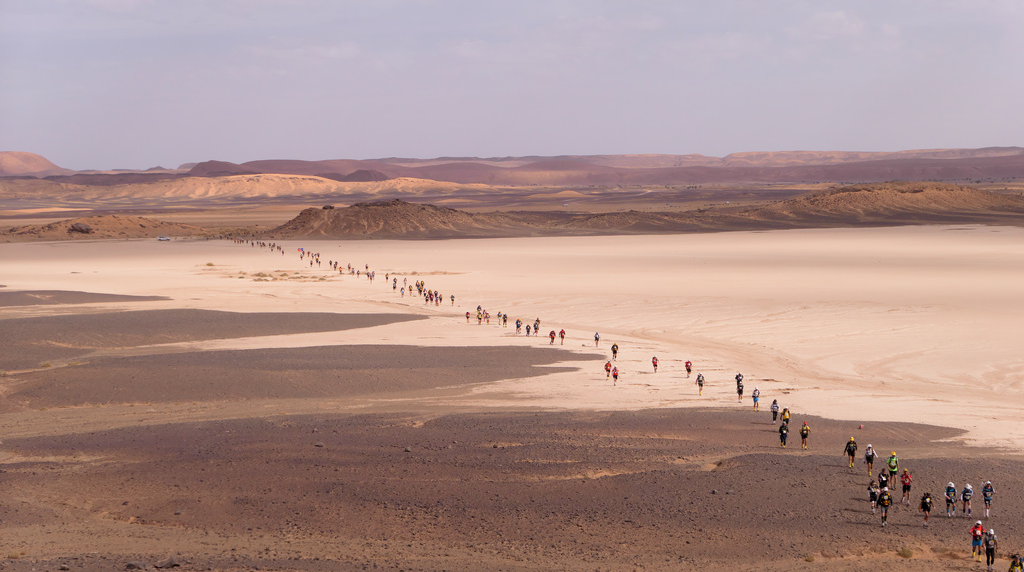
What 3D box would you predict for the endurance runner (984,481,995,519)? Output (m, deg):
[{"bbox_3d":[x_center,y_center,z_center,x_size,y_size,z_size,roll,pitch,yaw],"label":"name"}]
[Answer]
[{"bbox_3d":[22.781,10.242,97.793,0.680,1.780,0.500,0,3,-3],"label":"endurance runner"}]

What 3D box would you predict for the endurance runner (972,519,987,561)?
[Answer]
[{"bbox_3d":[19.875,10.901,87.292,0.680,1.740,0.500,0,3,-3],"label":"endurance runner"}]

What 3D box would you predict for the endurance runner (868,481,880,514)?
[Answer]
[{"bbox_3d":[18.319,10.692,103.481,0.630,1.670,0.500,-1,3,-10],"label":"endurance runner"}]

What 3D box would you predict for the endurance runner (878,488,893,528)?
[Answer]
[{"bbox_3d":[17.319,10.275,95.086,0.720,1.790,0.500,0,3,-3],"label":"endurance runner"}]

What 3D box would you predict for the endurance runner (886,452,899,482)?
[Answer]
[{"bbox_3d":[19.362,9.366,103.779,0.660,1.890,0.500,0,3,-3],"label":"endurance runner"}]

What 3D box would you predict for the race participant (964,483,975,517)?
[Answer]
[{"bbox_3d":[22.401,10.610,100.680,0.620,1.700,0.500,0,3,-3],"label":"race participant"}]

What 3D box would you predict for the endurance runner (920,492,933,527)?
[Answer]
[{"bbox_3d":[20.030,10.826,98.653,0.710,1.680,0.500,-1,3,-10],"label":"endurance runner"}]

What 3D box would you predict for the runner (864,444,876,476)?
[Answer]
[{"bbox_3d":[19.976,9.720,113.827,0.730,1.760,0.500,0,3,-3],"label":"runner"}]

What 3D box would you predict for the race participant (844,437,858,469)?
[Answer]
[{"bbox_3d":[19.611,9.635,118.443,0.710,1.740,0.500,0,3,-3],"label":"race participant"}]

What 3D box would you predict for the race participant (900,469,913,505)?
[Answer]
[{"bbox_3d":[19.545,9.991,101.363,0.620,1.800,0.500,0,3,-3],"label":"race participant"}]

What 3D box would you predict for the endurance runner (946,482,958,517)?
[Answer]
[{"bbox_3d":[21.540,10.512,100.427,0.640,1.720,0.500,0,3,-3],"label":"endurance runner"}]

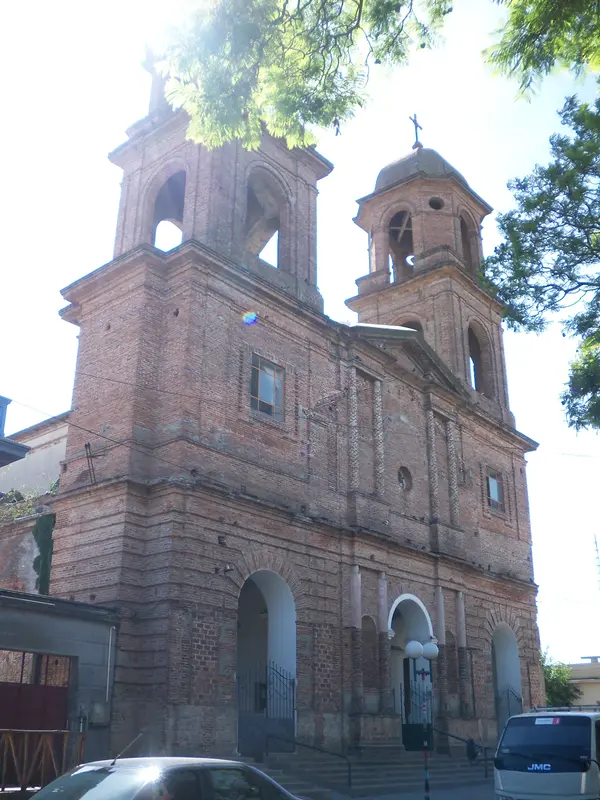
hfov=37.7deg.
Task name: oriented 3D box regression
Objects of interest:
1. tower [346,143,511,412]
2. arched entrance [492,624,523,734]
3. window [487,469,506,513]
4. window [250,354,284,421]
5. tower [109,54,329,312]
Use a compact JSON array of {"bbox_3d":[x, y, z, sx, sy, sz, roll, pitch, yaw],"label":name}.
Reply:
[{"bbox_3d":[6.897,-6.783,47.163,6.072,16.896,6.072,-17,-27,35],"label":"tower"},{"bbox_3d":[8.735,12.264,37.701,0.600,5.148,2.596,-17,-27,35],"label":"arched entrance"},{"bbox_3d":[9.011,4.202,41.008,0.200,2.006,1.672,-17,-27,35],"label":"window"},{"bbox_3d":[-1.129,-0.369,29.205,0.200,2.024,1.672,-17,-27,35],"label":"window"},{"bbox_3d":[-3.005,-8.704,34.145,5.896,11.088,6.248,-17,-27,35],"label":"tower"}]

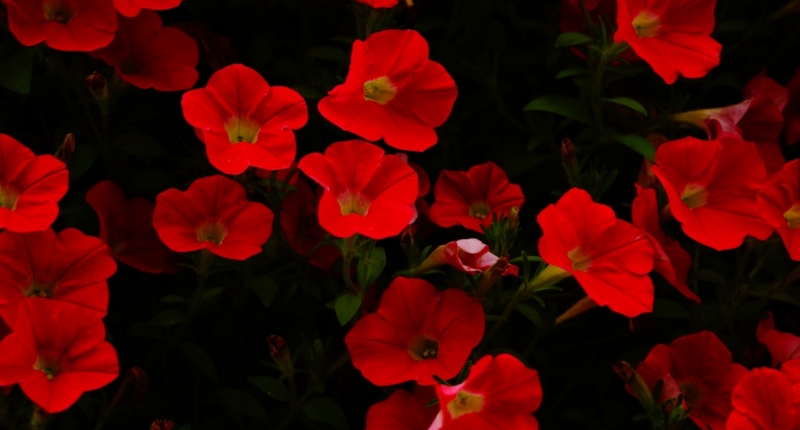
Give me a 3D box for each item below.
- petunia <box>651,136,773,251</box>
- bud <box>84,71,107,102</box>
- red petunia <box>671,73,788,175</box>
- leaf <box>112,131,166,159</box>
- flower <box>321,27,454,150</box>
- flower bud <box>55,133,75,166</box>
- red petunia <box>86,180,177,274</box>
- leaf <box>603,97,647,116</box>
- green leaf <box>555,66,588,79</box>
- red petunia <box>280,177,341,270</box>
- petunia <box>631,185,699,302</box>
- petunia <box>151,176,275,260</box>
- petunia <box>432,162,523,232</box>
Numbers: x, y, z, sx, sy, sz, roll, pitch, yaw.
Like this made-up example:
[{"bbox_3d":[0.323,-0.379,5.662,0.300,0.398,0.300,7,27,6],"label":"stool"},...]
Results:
[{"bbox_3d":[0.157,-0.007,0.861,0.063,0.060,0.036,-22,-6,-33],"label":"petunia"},{"bbox_3d":[-0.168,-0.071,0.900,0.012,0.019,0.012,-21,18,0],"label":"bud"},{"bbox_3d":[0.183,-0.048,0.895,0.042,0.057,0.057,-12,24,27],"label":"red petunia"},{"bbox_3d":[-0.149,-0.040,0.930,0.031,0.006,0.018,17,42,11],"label":"leaf"},{"bbox_3d":[-0.006,-0.065,0.850,0.072,0.064,0.036,0,-14,-23],"label":"flower"},{"bbox_3d":[-0.182,-0.036,0.880,0.009,0.018,0.009,22,21,-4],"label":"flower bud"},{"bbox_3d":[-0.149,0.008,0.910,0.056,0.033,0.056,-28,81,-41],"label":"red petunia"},{"bbox_3d":[0.123,-0.059,0.890,0.026,0.005,0.011,21,25,18],"label":"leaf"},{"bbox_3d":[0.092,-0.076,0.870,0.019,0.004,0.010,-9,32,-15],"label":"green leaf"},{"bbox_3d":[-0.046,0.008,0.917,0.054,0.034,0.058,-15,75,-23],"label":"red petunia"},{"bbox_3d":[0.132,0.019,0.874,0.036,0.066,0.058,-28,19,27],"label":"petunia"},{"bbox_3d":[-0.101,0.001,0.880,0.066,0.036,0.060,0,49,0],"label":"petunia"},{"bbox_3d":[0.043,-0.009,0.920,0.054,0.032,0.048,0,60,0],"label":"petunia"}]

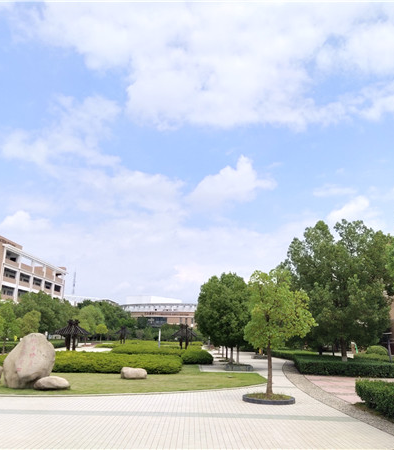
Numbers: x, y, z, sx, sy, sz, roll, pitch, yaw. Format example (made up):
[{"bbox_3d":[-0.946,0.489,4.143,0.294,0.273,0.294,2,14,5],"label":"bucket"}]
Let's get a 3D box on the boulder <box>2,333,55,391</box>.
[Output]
[{"bbox_3d":[-5.081,4.084,13.154,1.480,1.588,1.050,6,-15,-19],"label":"boulder"}]

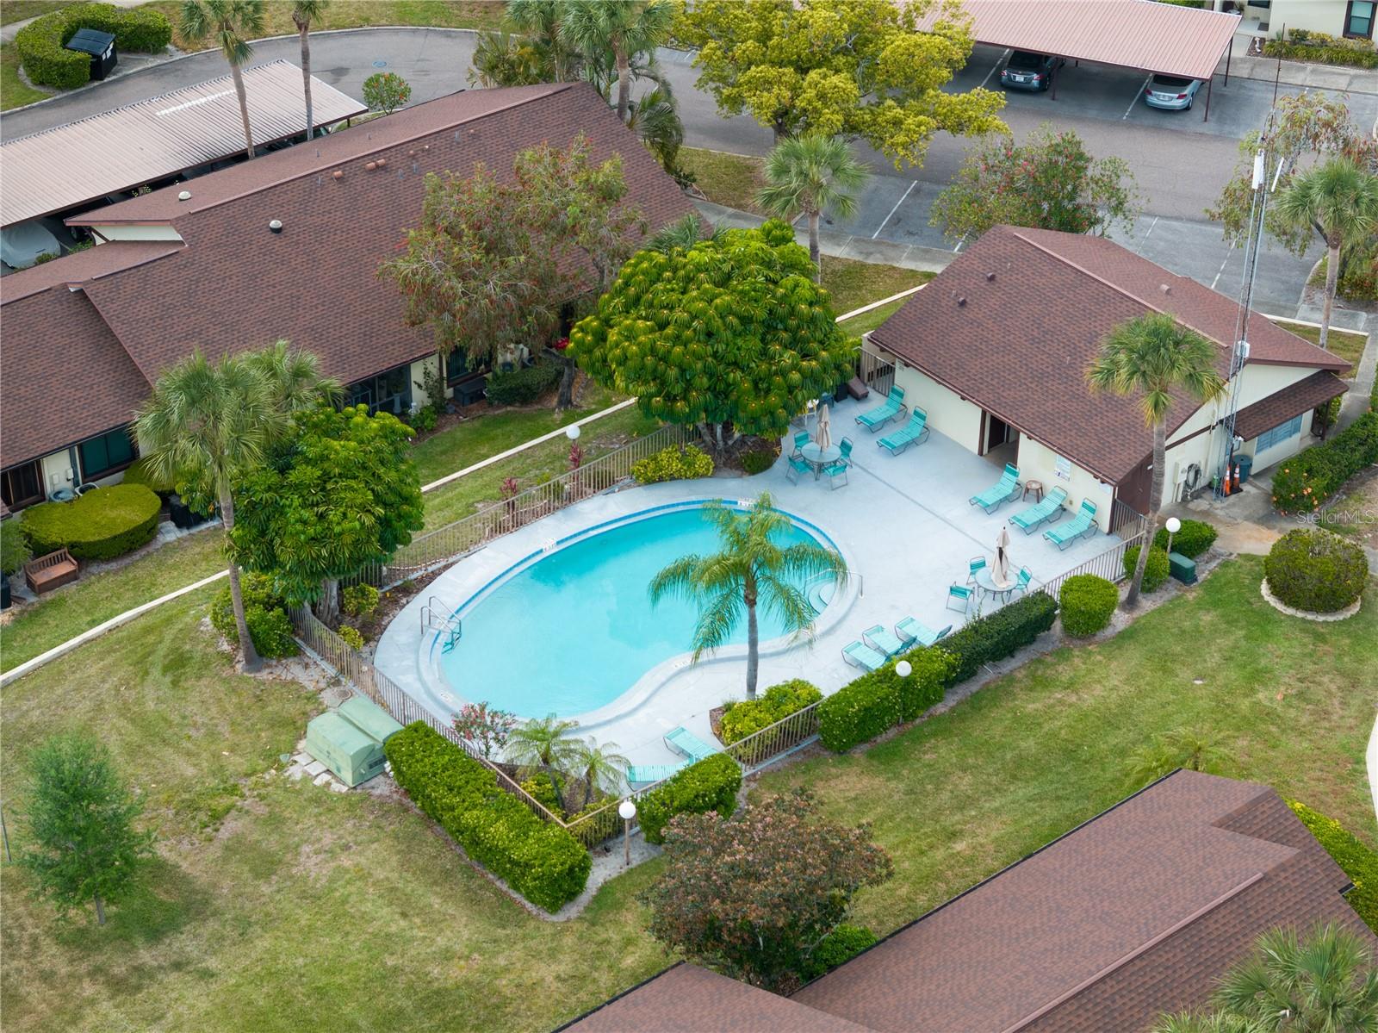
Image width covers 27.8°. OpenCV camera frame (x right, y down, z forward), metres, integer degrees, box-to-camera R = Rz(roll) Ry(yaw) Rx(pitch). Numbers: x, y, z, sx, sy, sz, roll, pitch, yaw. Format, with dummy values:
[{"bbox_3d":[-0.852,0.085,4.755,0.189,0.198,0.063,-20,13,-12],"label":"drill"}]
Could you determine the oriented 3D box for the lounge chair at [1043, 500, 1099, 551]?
[{"bbox_3d":[11.029,0.199,80.187,1.640,0.990,0.650,-24,41,-31],"label":"lounge chair"}]

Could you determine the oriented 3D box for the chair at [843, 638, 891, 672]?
[{"bbox_3d":[4.920,3.758,75.036,0.640,0.850,1.660,-28,43,-34],"label":"chair"}]

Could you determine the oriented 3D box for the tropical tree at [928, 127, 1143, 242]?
[{"bbox_3d":[11.362,-9.943,92.139,6.900,5.100,6.200,1,34,0],"label":"tropical tree"}]

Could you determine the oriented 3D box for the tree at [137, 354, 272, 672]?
[{"bbox_3d":[-12.351,0.036,72.774,3.600,9.550,3.600,0,34,0],"label":"tree"}]

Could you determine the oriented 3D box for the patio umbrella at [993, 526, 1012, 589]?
[{"bbox_3d":[8.629,1.313,77.186,0.520,2.500,0.520,0,34,0],"label":"patio umbrella"}]

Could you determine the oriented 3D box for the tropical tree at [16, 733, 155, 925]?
[{"bbox_3d":[-14.109,7.521,65.411,3.150,5.450,3.100,1,34,0],"label":"tropical tree"}]

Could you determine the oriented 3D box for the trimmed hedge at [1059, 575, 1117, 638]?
[{"bbox_3d":[11.710,2.563,81.561,1.650,1.500,1.650,1,34,2],"label":"trimmed hedge"}]

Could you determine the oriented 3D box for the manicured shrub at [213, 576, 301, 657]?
[{"bbox_3d":[-11.802,2.589,76.053,2.350,1.650,2.100,0,34,0],"label":"manicured shrub"}]

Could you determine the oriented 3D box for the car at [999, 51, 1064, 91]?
[{"bbox_3d":[14.136,-18.737,113.115,1.830,1.470,4.850,12,36,17],"label":"car"}]

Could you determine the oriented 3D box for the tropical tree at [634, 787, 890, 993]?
[{"bbox_3d":[1.774,9.054,64.405,5.750,4.400,5.000,1,34,0],"label":"tropical tree"}]

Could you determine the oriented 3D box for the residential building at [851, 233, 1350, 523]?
[{"bbox_3d":[12.999,-4.907,85.245,10.400,4.500,10.800,-24,41,-32],"label":"residential building"}]

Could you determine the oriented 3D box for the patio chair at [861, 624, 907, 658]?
[{"bbox_3d":[5.554,3.413,75.958,0.650,0.930,1.800,-24,41,-32],"label":"patio chair"}]

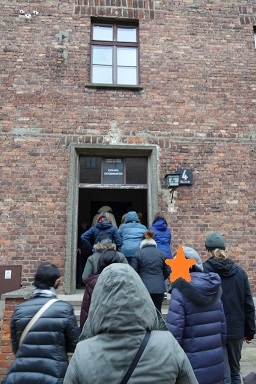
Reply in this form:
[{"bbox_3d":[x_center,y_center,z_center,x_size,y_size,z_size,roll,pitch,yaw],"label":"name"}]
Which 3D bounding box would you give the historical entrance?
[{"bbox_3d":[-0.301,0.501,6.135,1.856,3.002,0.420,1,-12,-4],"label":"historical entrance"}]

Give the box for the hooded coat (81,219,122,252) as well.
[{"bbox_3d":[-0.461,0.818,5.200,0.700,0.700,0.360,0,-12,-2],"label":"hooded coat"}]

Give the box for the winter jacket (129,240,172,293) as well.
[{"bbox_3d":[0.324,1.035,4.150,0.560,0.730,0.340,1,-12,-4],"label":"winter jacket"}]

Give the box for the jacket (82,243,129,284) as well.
[{"bbox_3d":[-0.301,1.038,4.000,0.600,0.720,0.360,0,-12,-2],"label":"jacket"}]

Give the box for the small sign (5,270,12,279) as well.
[{"bbox_3d":[-2.107,1.461,5.264,0.117,0.150,0.012,1,-12,-4],"label":"small sign"}]

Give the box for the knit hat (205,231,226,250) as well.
[{"bbox_3d":[0.850,0.481,2.900,0.190,0.175,0.220,1,-12,-7],"label":"knit hat"}]

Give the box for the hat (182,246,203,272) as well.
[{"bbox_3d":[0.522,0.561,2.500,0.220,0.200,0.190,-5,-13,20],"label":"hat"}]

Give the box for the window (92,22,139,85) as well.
[{"bbox_3d":[-0.296,-3.205,6.837,1.117,1.689,0.150,1,-12,-4],"label":"window"}]

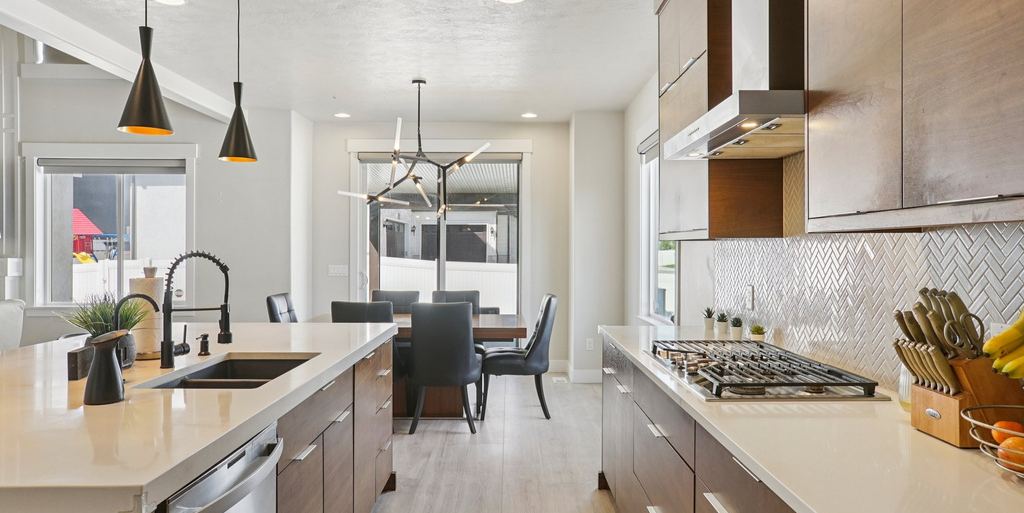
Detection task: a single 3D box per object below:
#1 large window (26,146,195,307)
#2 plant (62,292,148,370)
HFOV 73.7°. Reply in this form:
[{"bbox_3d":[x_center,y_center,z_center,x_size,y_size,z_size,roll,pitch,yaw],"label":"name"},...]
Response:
[{"bbox_3d":[-3.970,-0.297,6.786,1.640,1.600,0.120,0,1,0],"label":"large window"},{"bbox_3d":[-1.460,0.255,2.446,0.310,0.265,0.290,0,1,0],"label":"plant"}]

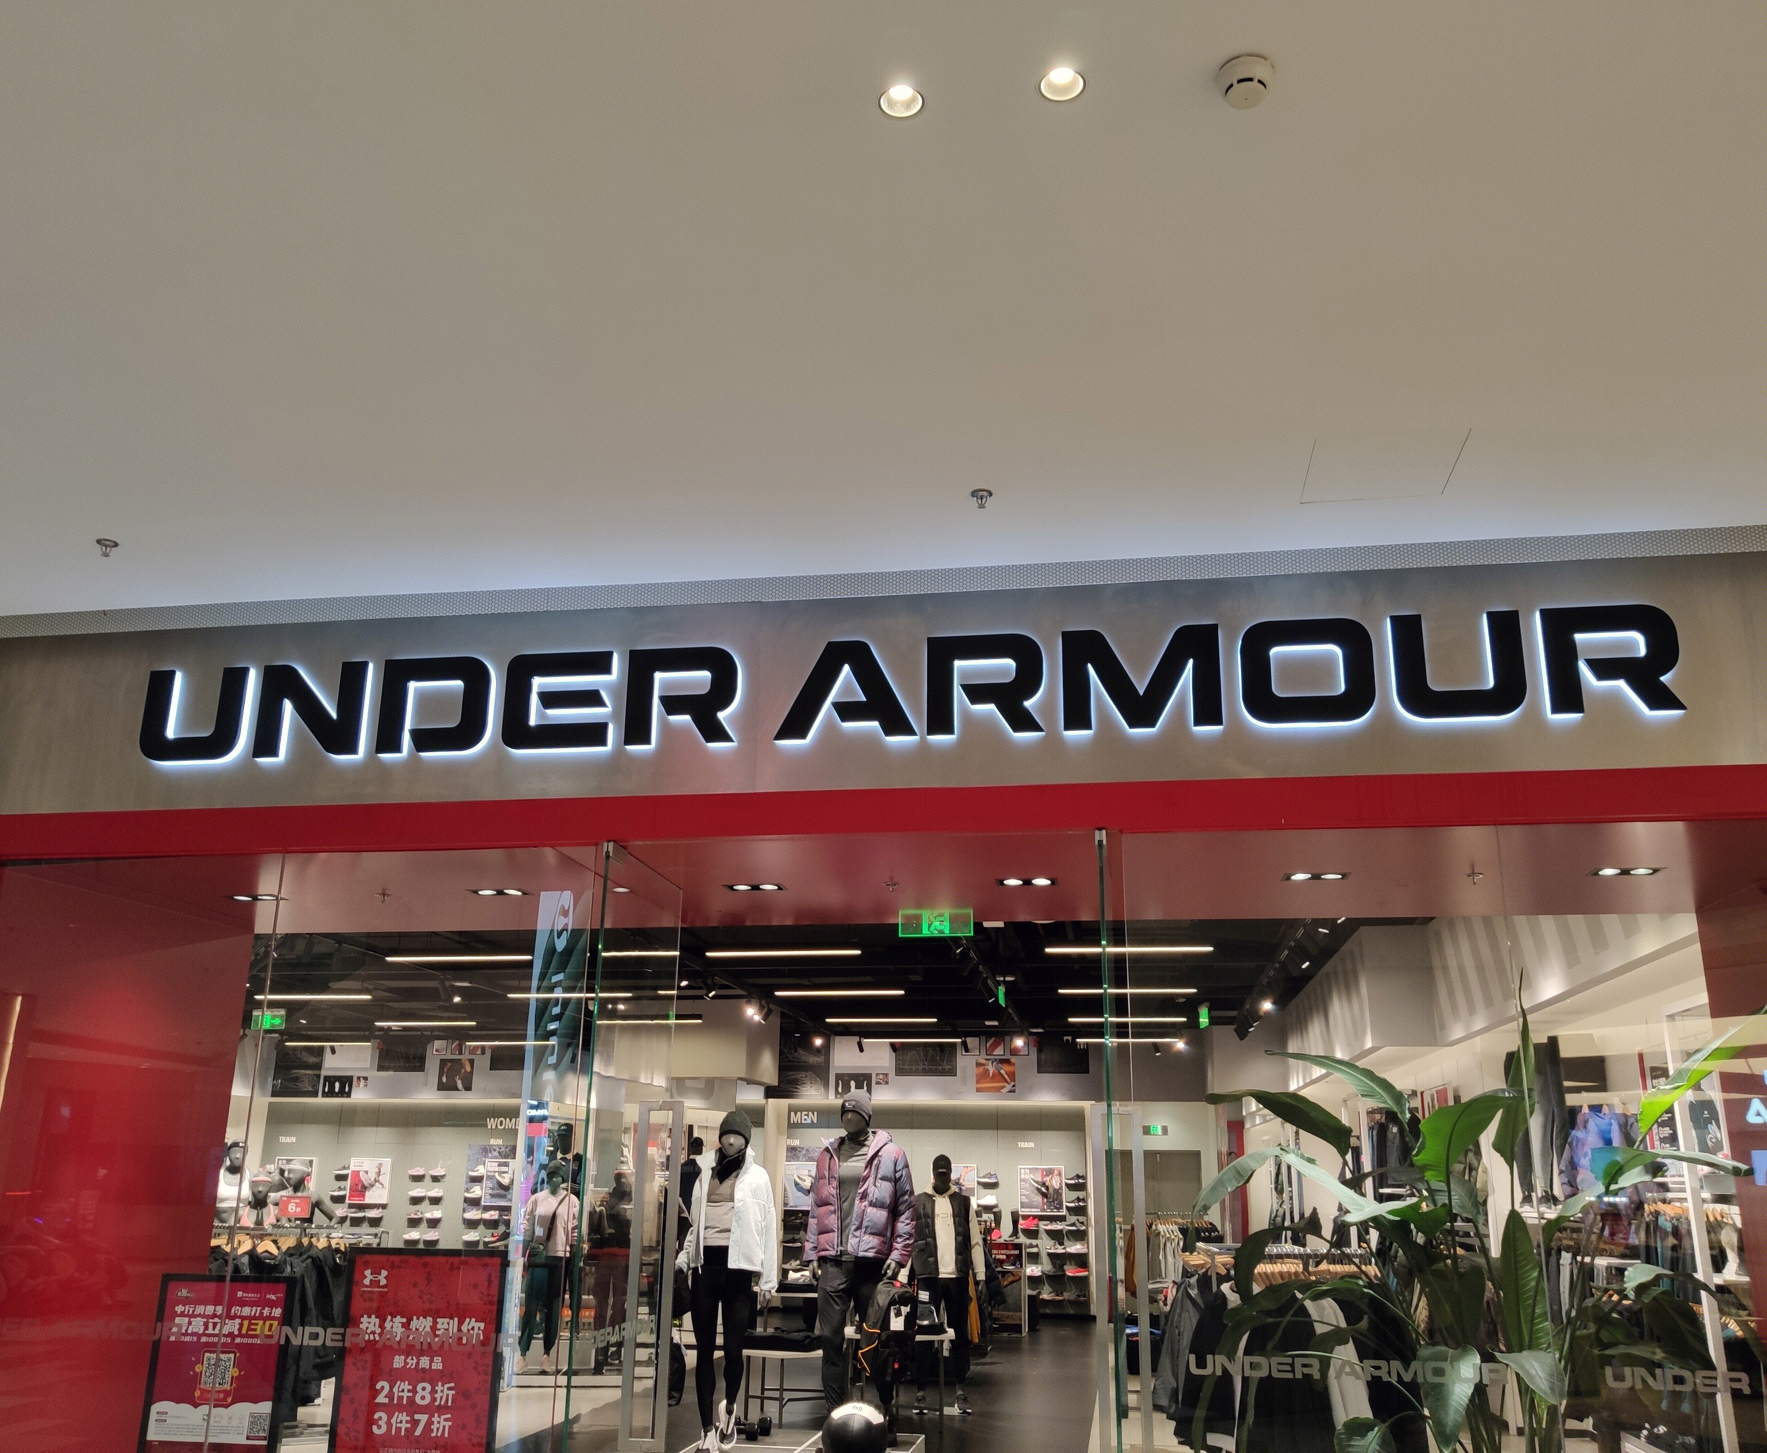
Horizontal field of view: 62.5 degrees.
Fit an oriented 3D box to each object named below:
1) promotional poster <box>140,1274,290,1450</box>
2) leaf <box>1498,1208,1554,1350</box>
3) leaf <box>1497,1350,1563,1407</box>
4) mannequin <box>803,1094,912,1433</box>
[{"bbox_3d":[-2.743,2.693,5.975,0.610,0.820,0.030,-2,-18,9],"label":"promotional poster"},{"bbox_3d":[2.316,1.994,5.251,0.170,0.470,0.120,-2,-18,9],"label":"leaf"},{"bbox_3d":[2.172,2.190,4.897,0.214,0.156,0.180,-2,-18,9],"label":"leaf"},{"bbox_3d":[-0.136,3.004,8.203,0.625,1.867,0.420,-3,-18,11],"label":"mannequin"}]

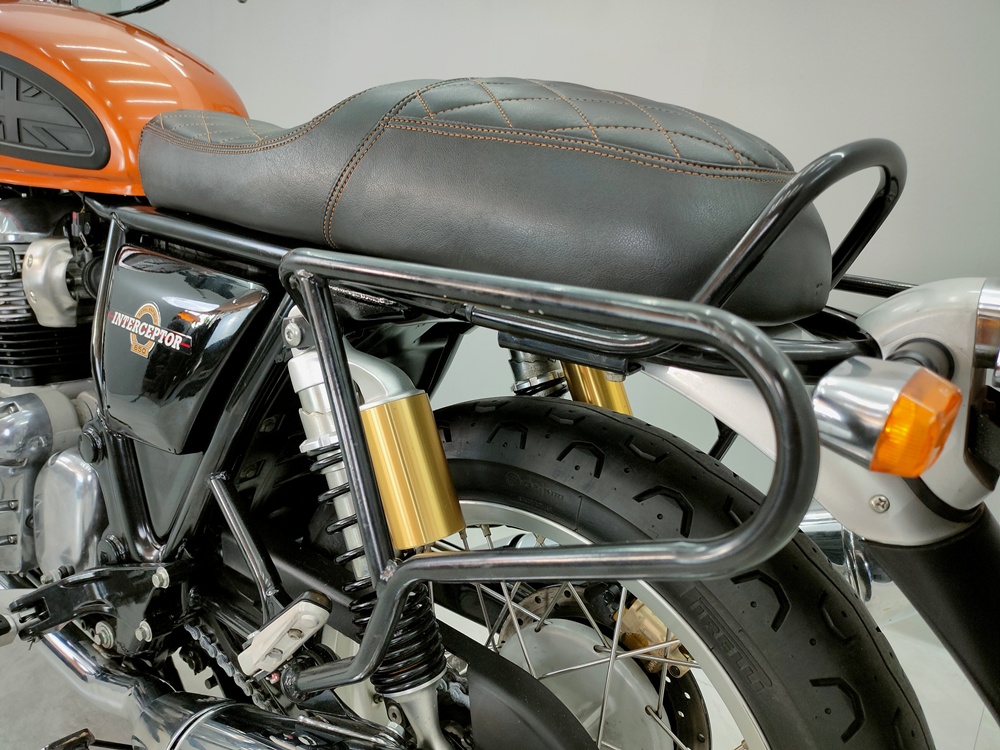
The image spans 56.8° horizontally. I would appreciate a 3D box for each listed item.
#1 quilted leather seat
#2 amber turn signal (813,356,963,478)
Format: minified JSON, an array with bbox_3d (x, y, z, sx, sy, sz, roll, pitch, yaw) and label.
[{"bbox_3d":[-0.020,-0.164,0.753,0.630,0.155,0.255,12,16,36],"label":"quilted leather seat"},{"bbox_3d":[0.184,0.020,0.439,0.060,0.046,0.056,20,21,34],"label":"amber turn signal"}]

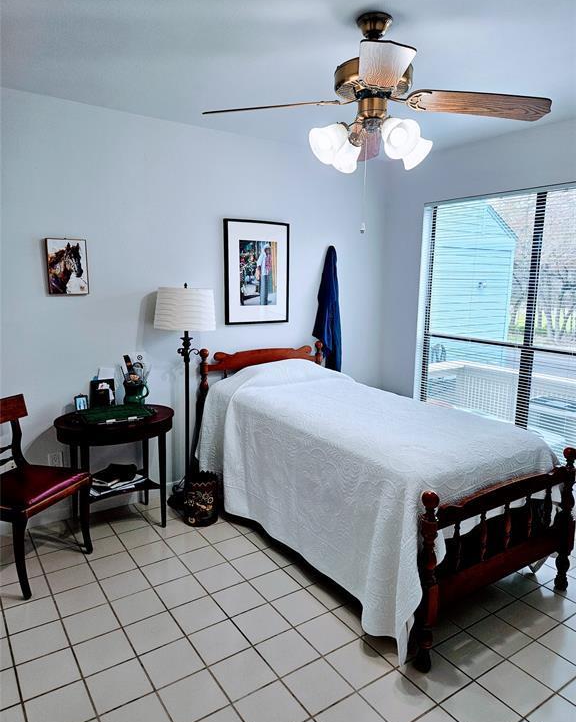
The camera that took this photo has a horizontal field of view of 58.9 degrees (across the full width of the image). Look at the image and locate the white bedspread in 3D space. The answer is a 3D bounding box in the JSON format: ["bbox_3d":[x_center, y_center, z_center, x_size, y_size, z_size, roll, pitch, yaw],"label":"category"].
[{"bbox_3d":[0.382,0.561,2.978,1.186,0.902,1.886,-6,11,-33],"label":"white bedspread"}]

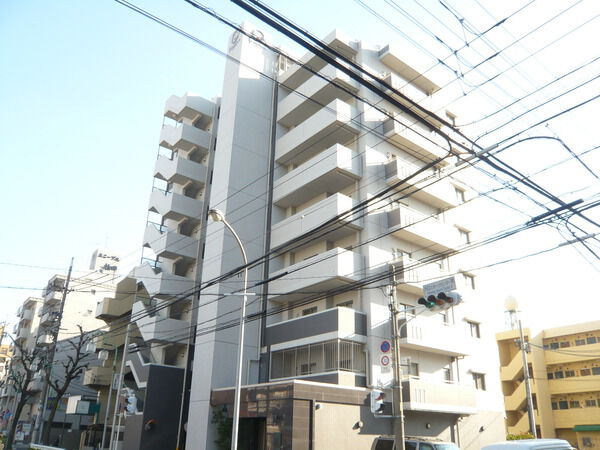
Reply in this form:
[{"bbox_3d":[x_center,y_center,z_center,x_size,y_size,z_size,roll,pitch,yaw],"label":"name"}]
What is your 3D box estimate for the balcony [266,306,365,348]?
[{"bbox_3d":[0.629,5.483,24.461,1.690,1.440,5.750,18,-28,-34],"label":"balcony"}]

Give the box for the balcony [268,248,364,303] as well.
[{"bbox_3d":[0.667,2.720,24.863,1.660,1.403,5.520,19,-29,-34],"label":"balcony"}]

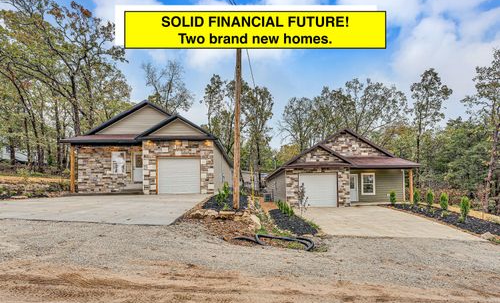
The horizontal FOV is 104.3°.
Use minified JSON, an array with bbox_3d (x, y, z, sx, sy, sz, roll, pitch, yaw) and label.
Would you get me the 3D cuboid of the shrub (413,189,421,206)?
[{"bbox_3d":[11.498,3.185,13.400,0.420,1.070,0.420,-1,-3,0],"label":"shrub"}]

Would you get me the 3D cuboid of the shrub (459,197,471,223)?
[{"bbox_3d":[11.586,3.160,10.500,0.460,1.300,0.460,-1,-3,0],"label":"shrub"}]

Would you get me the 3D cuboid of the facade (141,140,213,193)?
[{"bbox_3d":[-4.768,1.086,13.150,4.780,3.600,0.400,-1,-3,0],"label":"facade"}]

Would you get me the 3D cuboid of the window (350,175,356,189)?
[{"bbox_3d":[8.025,2.432,15.250,0.580,1.080,0.080,-1,-3,0],"label":"window"}]

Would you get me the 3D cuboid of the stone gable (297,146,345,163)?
[{"bbox_3d":[5.041,0.250,14.020,3.500,1.300,0.300,-1,-3,0],"label":"stone gable"}]

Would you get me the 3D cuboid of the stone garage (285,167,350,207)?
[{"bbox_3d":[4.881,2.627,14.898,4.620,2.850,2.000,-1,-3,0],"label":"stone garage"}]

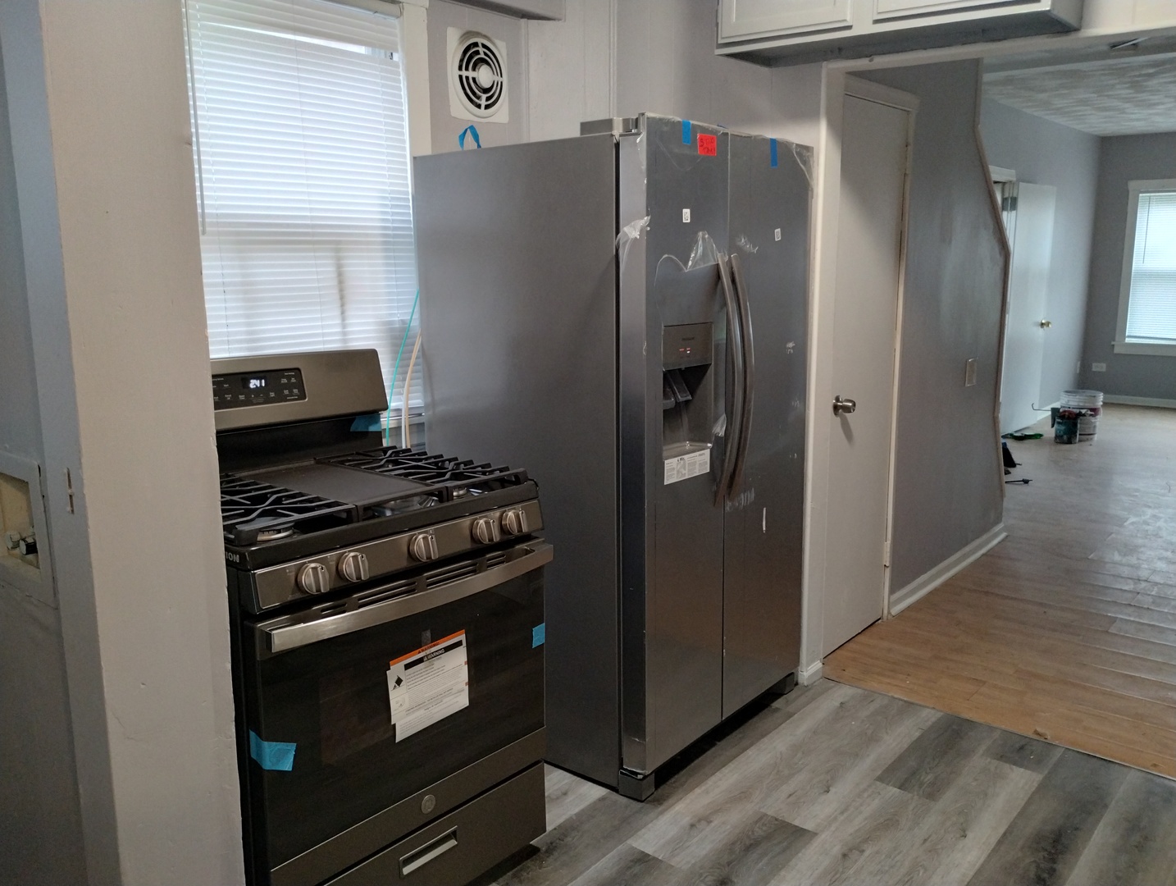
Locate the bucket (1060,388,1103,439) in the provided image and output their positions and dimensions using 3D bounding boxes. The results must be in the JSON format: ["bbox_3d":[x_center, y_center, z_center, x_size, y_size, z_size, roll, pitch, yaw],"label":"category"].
[{"bbox_3d":[4.039,-0.218,7.822,0.300,0.370,0.300,5,12,27],"label":"bucket"}]

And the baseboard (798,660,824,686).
[{"bbox_3d":[0.777,0.799,3.332,0.042,0.058,0.105,8,14,39],"label":"baseboard"}]

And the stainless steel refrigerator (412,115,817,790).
[{"bbox_3d":[0.120,-0.006,2.992,0.888,1.775,0.897,8,13,38],"label":"stainless steel refrigerator"}]

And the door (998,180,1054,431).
[{"bbox_3d":[3.668,-1.102,7.963,0.040,2.030,0.839,10,15,43],"label":"door"}]

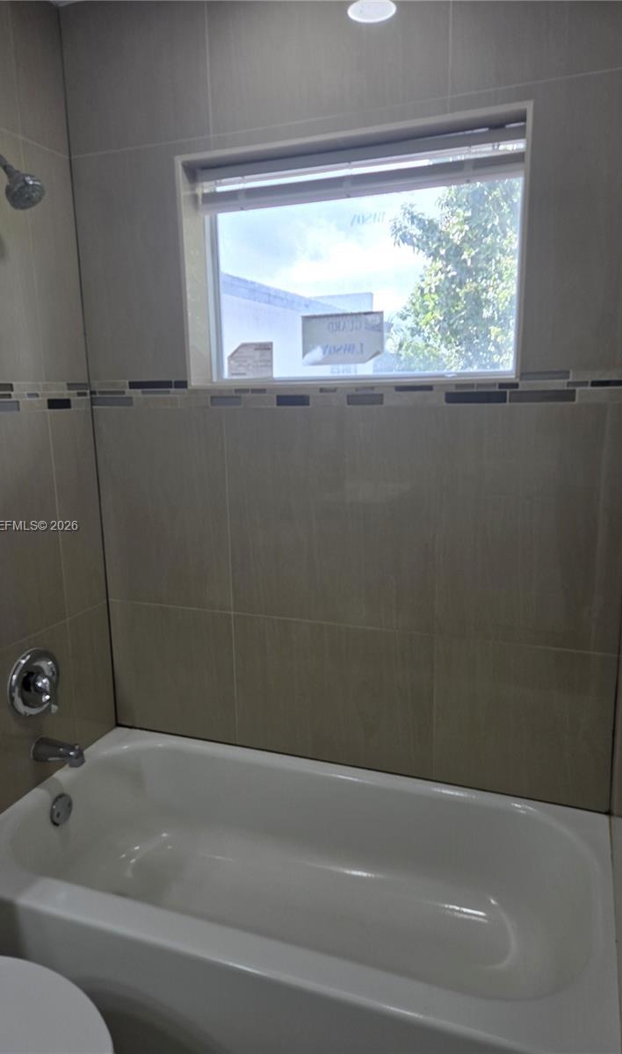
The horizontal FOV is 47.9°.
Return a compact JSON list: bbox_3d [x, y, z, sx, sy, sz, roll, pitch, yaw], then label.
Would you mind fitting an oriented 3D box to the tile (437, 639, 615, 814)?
[{"bbox_3d":[0.555,0.515,1.853,0.455,0.435,0.015,3,12,21],"label":"tile"}]

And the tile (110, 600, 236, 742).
[{"bbox_3d":[-0.439,0.461,2.225,0.450,0.437,0.015,3,12,21],"label":"tile"}]

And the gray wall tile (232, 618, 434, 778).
[{"bbox_3d":[0.057,0.487,2.039,0.610,0.435,0.015,3,12,21],"label":"gray wall tile"}]

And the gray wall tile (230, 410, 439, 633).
[{"bbox_3d":[0.047,-0.024,1.937,0.610,0.609,0.015,3,12,21],"label":"gray wall tile"}]

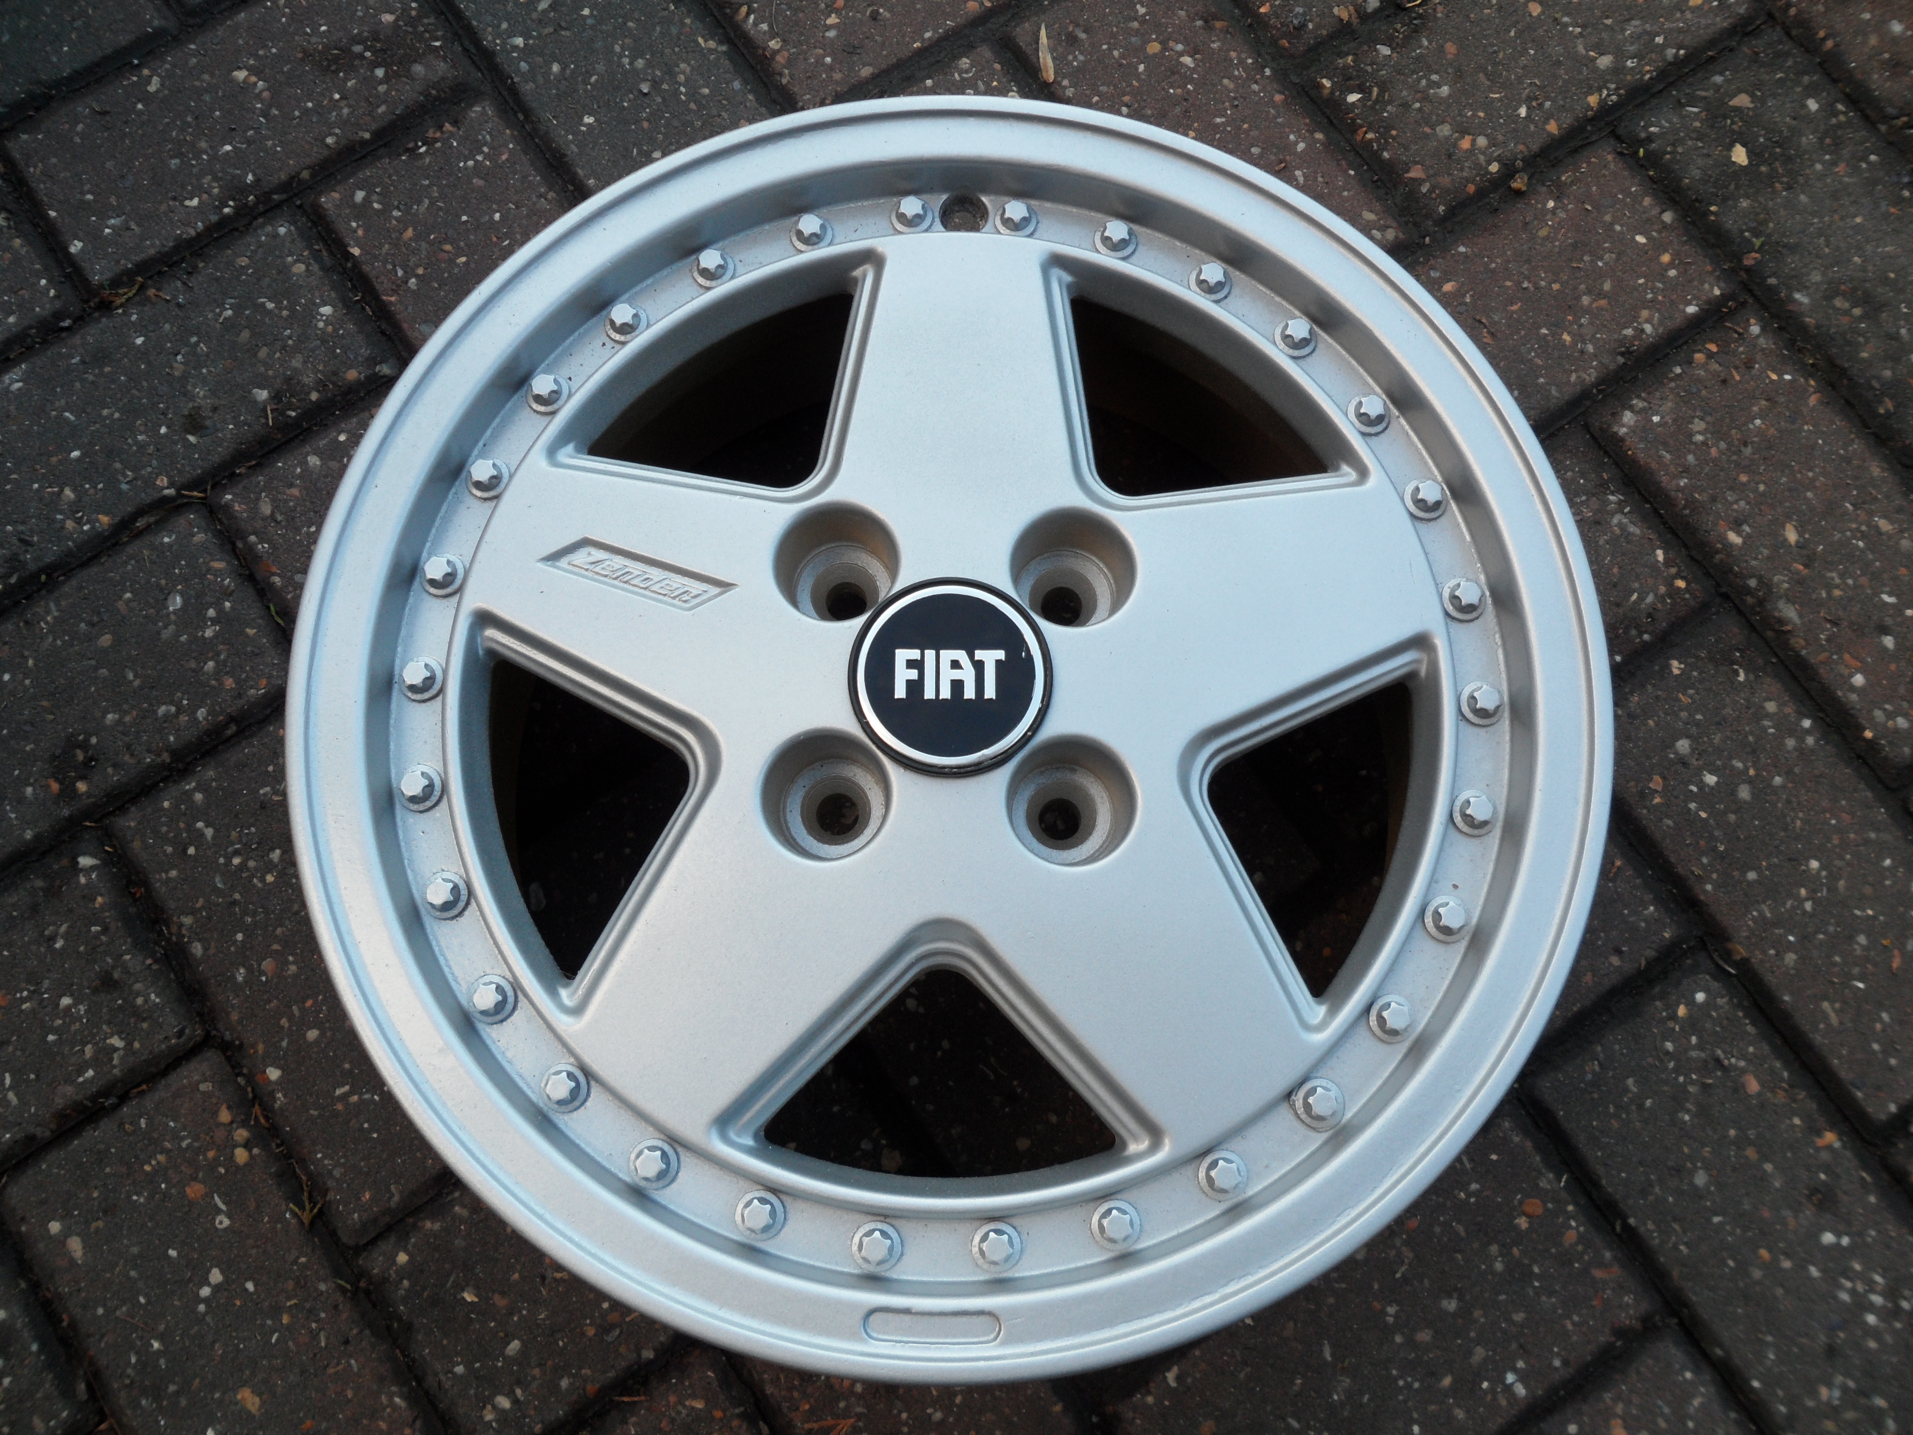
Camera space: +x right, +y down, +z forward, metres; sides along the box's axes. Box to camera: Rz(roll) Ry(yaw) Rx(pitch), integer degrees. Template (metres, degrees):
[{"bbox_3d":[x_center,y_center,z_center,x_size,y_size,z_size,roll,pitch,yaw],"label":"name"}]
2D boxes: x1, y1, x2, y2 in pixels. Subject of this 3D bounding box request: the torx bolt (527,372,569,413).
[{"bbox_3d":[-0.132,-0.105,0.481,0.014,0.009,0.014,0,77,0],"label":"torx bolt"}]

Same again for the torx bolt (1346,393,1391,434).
[{"bbox_3d":[0.132,-0.097,0.477,0.013,0.007,0.013,0,77,0],"label":"torx bolt"}]

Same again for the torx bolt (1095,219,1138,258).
[{"bbox_3d":[0.052,-0.157,0.490,0.013,0.007,0.013,0,77,0],"label":"torx bolt"}]

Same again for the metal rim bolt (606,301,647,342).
[{"bbox_3d":[-0.106,-0.127,0.479,0.014,0.007,0.014,0,77,0],"label":"metal rim bolt"}]

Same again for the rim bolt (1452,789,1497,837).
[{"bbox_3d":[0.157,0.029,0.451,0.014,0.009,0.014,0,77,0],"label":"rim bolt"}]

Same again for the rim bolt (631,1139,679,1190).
[{"bbox_3d":[-0.085,0.126,0.421,0.014,0.007,0.014,0,77,0],"label":"rim bolt"}]

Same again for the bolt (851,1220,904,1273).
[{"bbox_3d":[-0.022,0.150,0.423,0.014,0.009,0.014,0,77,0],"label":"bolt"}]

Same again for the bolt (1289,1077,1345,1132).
[{"bbox_3d":[0.103,0.111,0.424,0.015,0.008,0.015,0,77,0],"label":"bolt"}]

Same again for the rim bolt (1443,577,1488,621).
[{"bbox_3d":[0.157,-0.037,0.459,0.014,0.007,0.014,0,77,0],"label":"rim bolt"}]

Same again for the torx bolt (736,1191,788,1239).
[{"bbox_3d":[-0.055,0.140,0.418,0.014,0.007,0.014,0,77,0],"label":"torx bolt"}]

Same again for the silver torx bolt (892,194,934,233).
[{"bbox_3d":[-0.015,-0.166,0.491,0.013,0.007,0.013,0,77,0],"label":"silver torx bolt"}]

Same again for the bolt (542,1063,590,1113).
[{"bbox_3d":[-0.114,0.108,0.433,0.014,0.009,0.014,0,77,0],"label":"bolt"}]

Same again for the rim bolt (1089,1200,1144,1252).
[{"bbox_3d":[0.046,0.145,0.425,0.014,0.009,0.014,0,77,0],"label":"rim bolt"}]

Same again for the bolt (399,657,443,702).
[{"bbox_3d":[-0.162,-0.012,0.452,0.014,0.007,0.014,0,77,0],"label":"bolt"}]

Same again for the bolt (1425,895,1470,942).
[{"bbox_3d":[0.145,0.060,0.442,0.013,0.007,0.013,0,77,0],"label":"bolt"}]

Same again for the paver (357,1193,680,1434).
[{"bbox_3d":[-0.121,0.196,0.605,0.200,0.055,0.100,-34,80,-7],"label":"paver"}]

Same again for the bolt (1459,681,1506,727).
[{"bbox_3d":[0.161,-0.004,0.456,0.013,0.007,0.013,0,77,0],"label":"bolt"}]

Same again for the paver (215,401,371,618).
[{"bbox_3d":[-0.222,-0.035,0.653,0.100,0.060,0.200,-34,79,-7],"label":"paver"}]

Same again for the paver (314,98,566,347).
[{"bbox_3d":[-0.197,-0.174,0.687,0.100,0.060,0.200,-34,80,-7],"label":"paver"}]

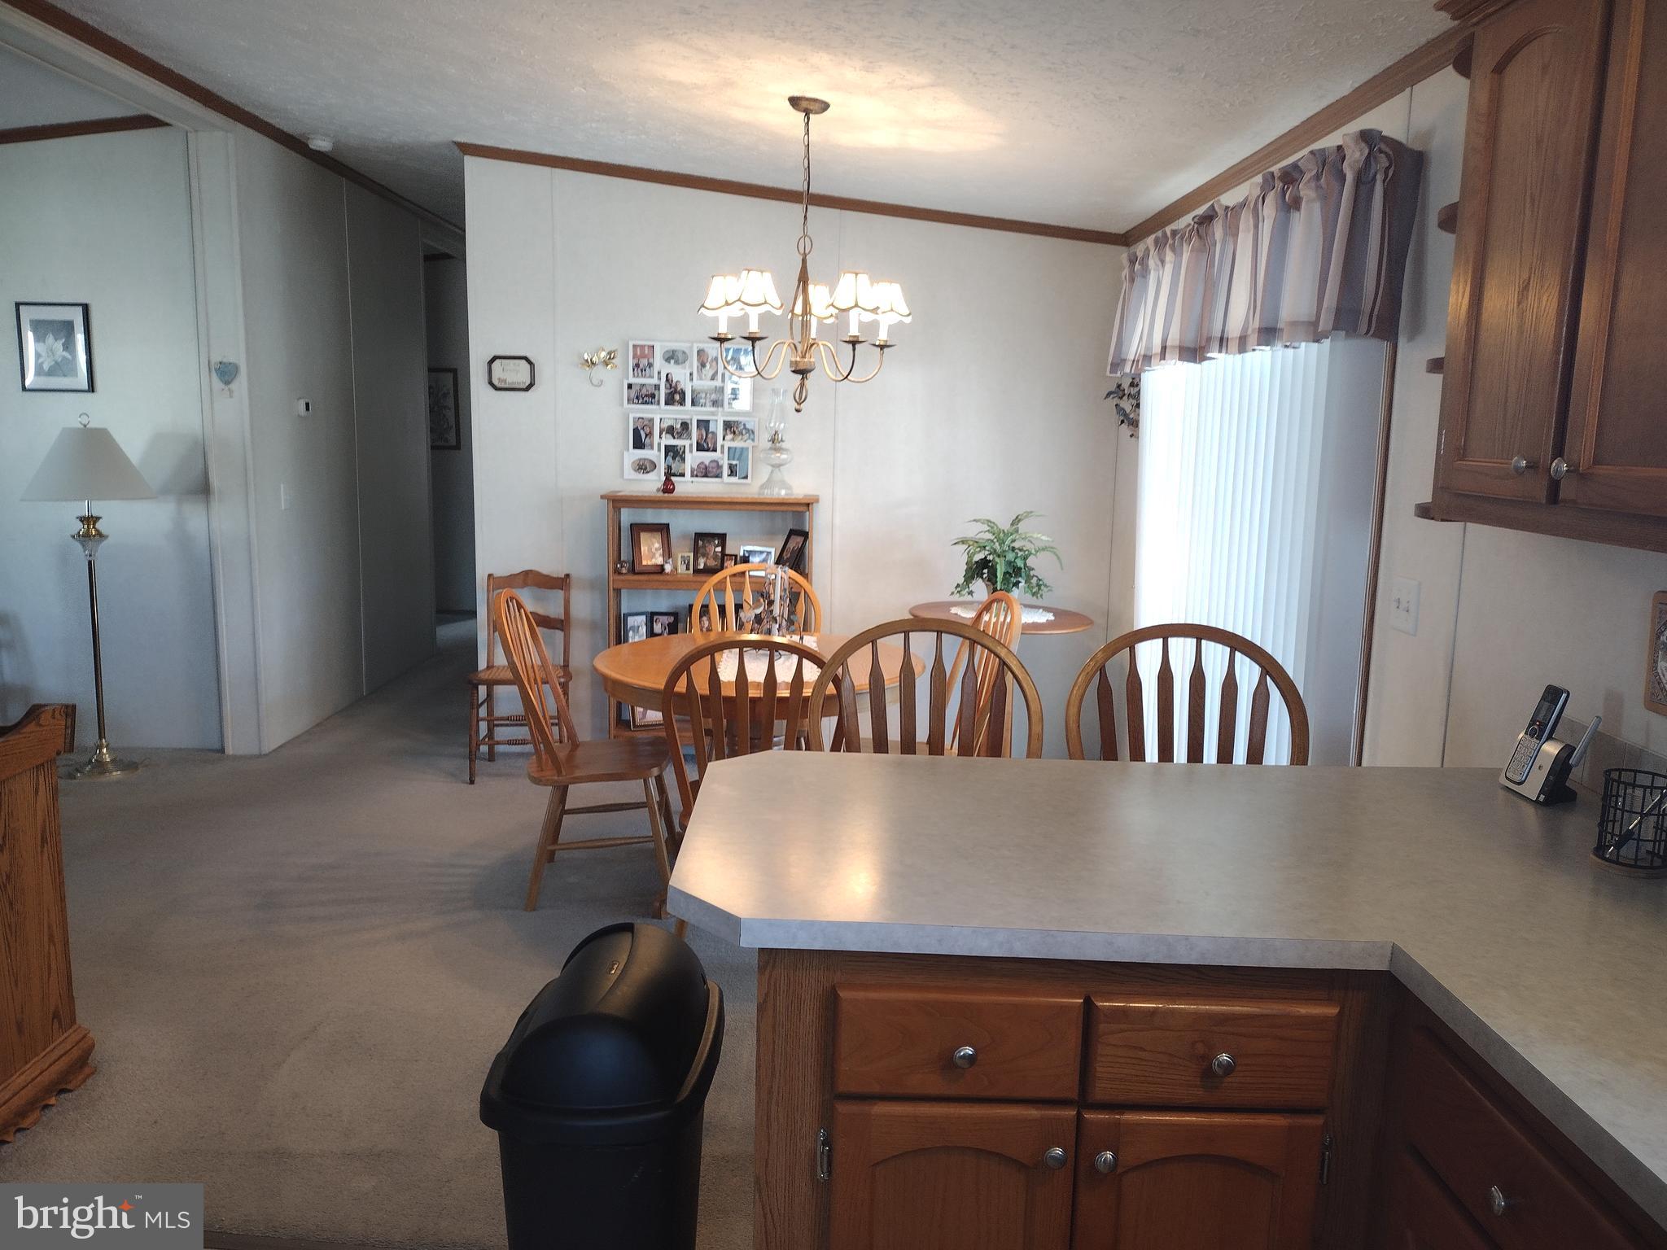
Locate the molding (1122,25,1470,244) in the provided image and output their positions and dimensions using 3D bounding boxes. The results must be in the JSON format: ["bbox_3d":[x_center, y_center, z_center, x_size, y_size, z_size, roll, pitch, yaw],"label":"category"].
[{"bbox_3d":[1.264,-1.405,4.055,0.035,0.055,2.950,1,9,-1],"label":"molding"}]

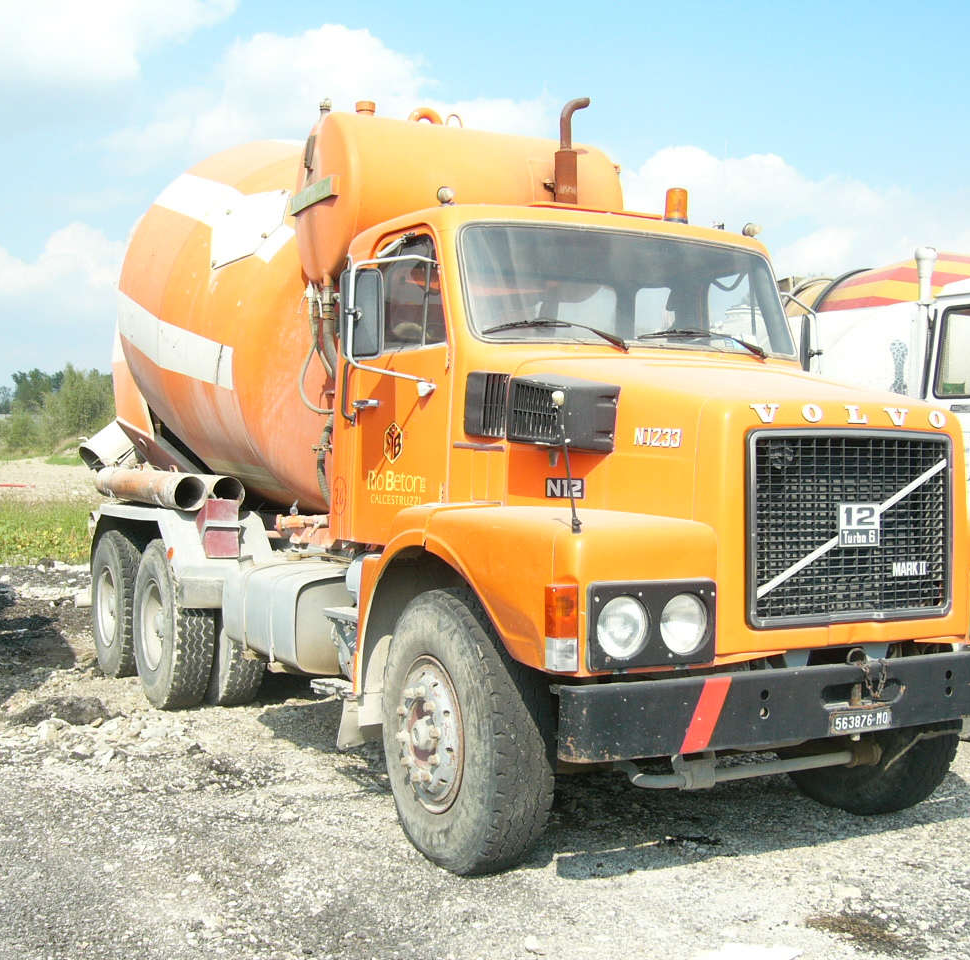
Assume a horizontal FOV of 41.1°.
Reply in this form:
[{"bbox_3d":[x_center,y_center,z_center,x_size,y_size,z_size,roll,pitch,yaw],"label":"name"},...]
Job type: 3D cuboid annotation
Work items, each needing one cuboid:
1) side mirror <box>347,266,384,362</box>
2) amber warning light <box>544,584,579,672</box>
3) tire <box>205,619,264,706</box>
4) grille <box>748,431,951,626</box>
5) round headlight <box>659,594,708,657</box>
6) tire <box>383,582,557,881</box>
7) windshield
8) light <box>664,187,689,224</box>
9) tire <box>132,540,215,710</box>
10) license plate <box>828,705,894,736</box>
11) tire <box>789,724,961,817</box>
[{"bbox_3d":[-0.496,-0.675,5.260,0.185,0.370,0.065,0,0,-12],"label":"side mirror"},{"bbox_3d":[0.237,0.460,4.005,0.080,0.270,0.100,0,0,-28],"label":"amber warning light"},{"bbox_3d":[-1.749,0.940,8.627,0.280,1.080,1.080,0,0,-29],"label":"tire"},{"bbox_3d":[1.265,0.162,4.494,0.950,0.665,0.080,0,0,-28],"label":"grille"},{"bbox_3d":[0.626,0.462,4.157,0.195,0.195,0.090,0,0,-28],"label":"round headlight"},{"bbox_3d":[-0.082,0.962,5.023,0.285,1.080,1.080,0,0,-24],"label":"tire"},{"bbox_3d":[0.689,-0.800,5.566,1.690,0.540,0.180,0,-18,-28],"label":"windshield"},{"bbox_3d":[0.895,-1.278,6.050,0.108,0.172,0.108,0,0,0],"label":"light"},{"bbox_3d":[-2.039,0.939,8.469,0.280,1.080,1.080,0,0,-29],"label":"tire"},{"bbox_3d":[1.334,0.849,4.567,0.280,0.068,0.015,0,0,-29],"label":"license plate"},{"bbox_3d":[1.644,0.960,5.875,0.290,1.090,1.090,0,0,-28],"label":"tire"}]

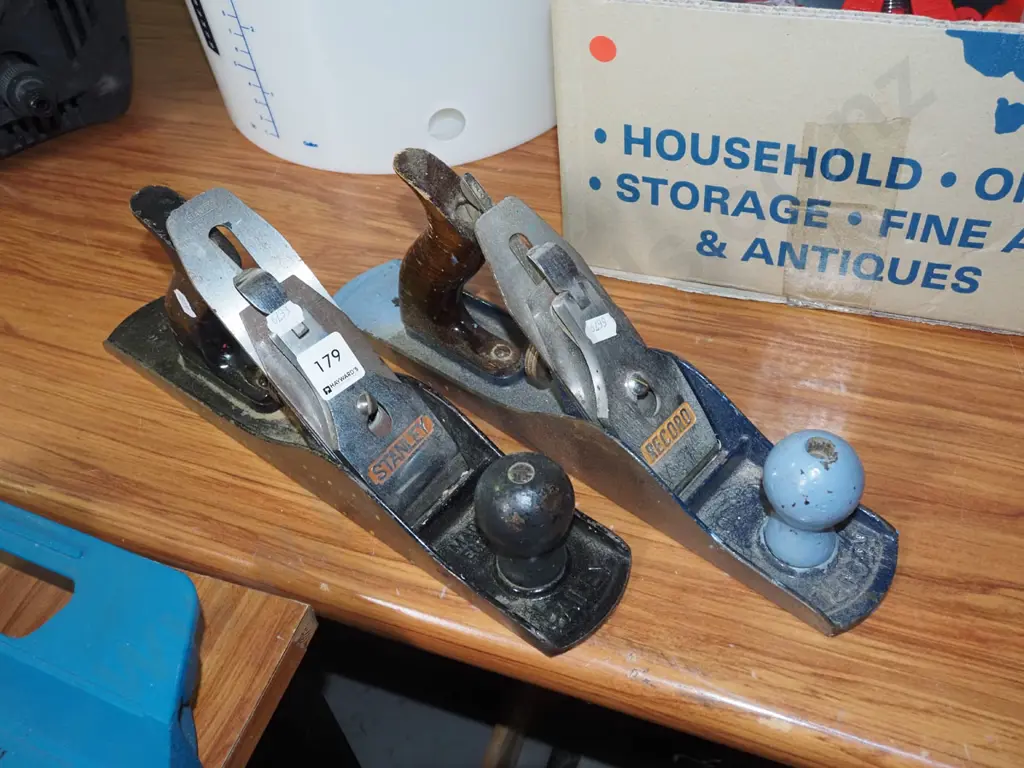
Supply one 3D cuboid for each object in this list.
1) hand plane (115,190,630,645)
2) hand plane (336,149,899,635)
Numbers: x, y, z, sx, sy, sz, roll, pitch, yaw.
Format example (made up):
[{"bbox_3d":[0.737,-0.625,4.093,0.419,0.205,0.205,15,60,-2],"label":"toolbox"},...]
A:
[{"bbox_3d":[-0.096,-0.013,0.465,0.355,0.138,0.065,29,55,25],"label":"hand plane"},{"bbox_3d":[0.033,-0.026,0.473,0.355,0.136,0.065,31,56,27],"label":"hand plane"}]

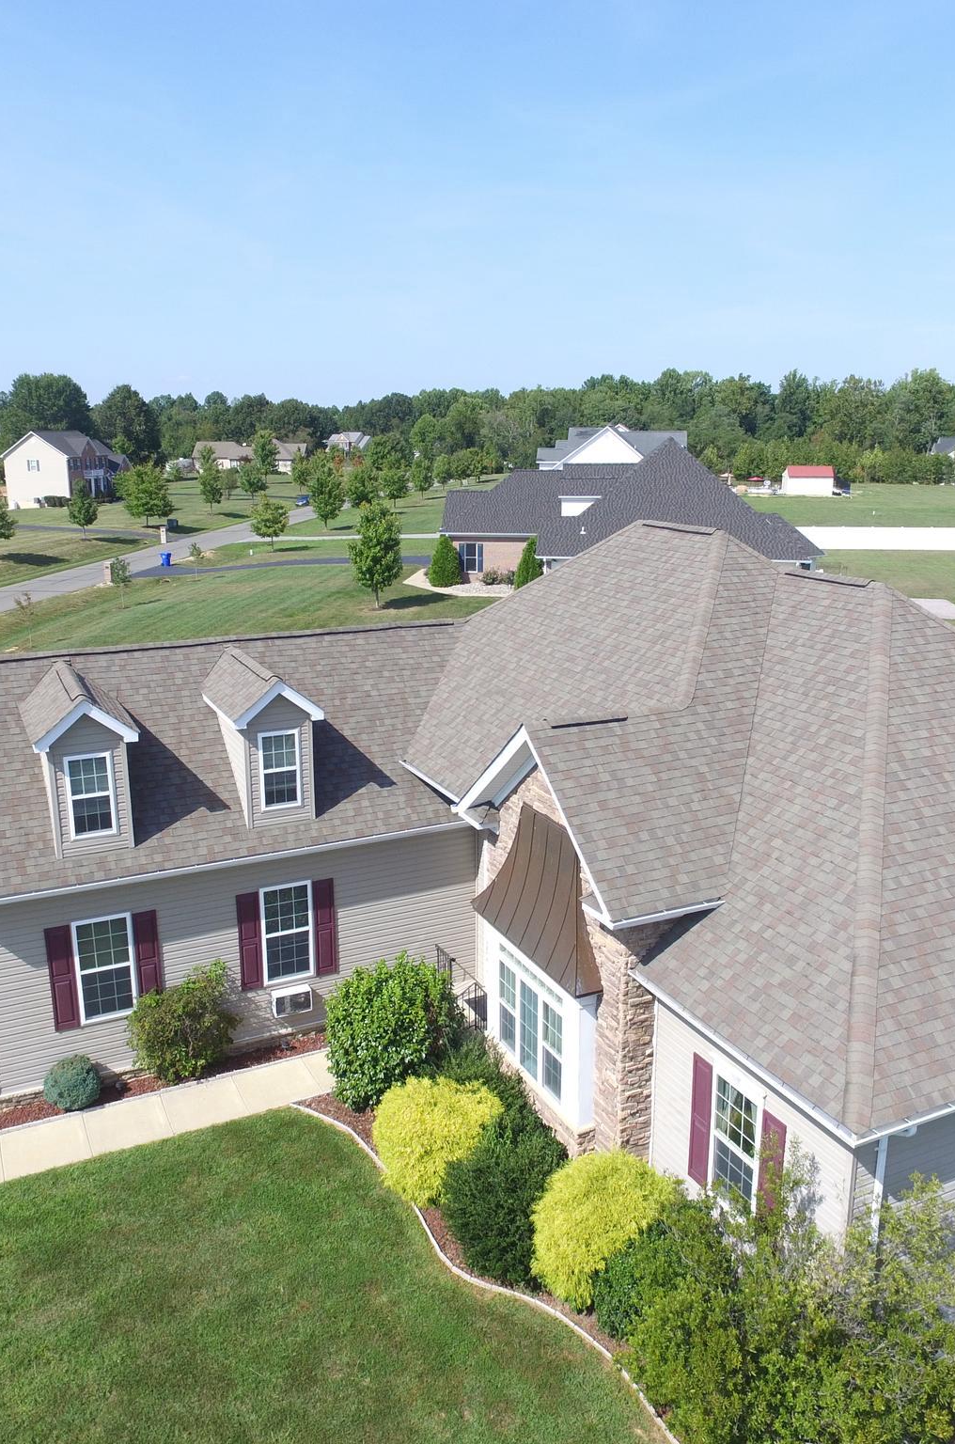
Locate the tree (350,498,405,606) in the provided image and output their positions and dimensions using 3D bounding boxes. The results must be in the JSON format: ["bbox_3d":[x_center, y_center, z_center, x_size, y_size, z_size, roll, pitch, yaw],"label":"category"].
[{"bbox_3d":[-5.817,-9.673,64.011,3.150,6.050,3.150,0,14,0],"label":"tree"}]

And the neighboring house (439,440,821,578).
[{"bbox_3d":[8.564,-13.064,70.541,22.520,9.500,23.580,1,15,5],"label":"neighboring house"}]

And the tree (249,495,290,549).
[{"bbox_3d":[-17.639,-16.838,94.282,3.300,4.500,3.300,0,15,0],"label":"tree"}]

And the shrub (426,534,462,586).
[{"bbox_3d":[-2.014,-10.162,70.112,2.150,3.420,2.150,0,14,0],"label":"shrub"}]

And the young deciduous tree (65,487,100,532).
[{"bbox_3d":[-36.594,-19.264,102.699,3.000,4.600,3.000,0,15,0],"label":"young deciduous tree"}]

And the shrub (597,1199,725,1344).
[{"bbox_3d":[2.043,6.100,12.503,1.450,1.320,1.450,0,14,0],"label":"shrub"}]

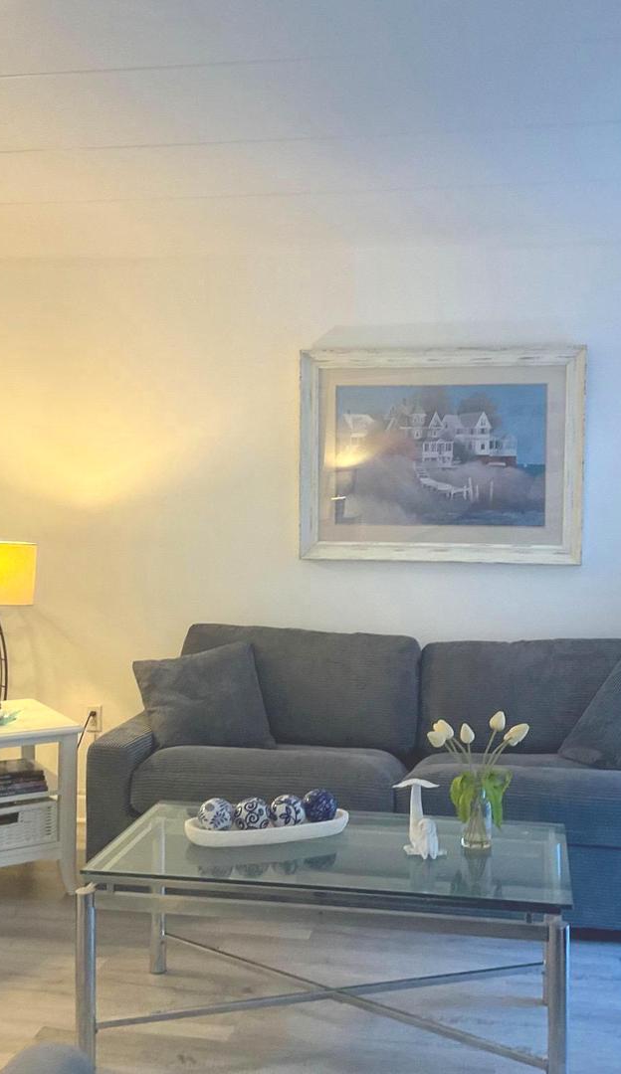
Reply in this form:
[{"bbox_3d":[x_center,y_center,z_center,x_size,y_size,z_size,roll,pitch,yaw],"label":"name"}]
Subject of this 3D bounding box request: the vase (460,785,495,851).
[{"bbox_3d":[0.458,0.767,3.307,0.089,0.164,0.089,1,3,11],"label":"vase"}]

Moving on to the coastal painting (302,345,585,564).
[{"bbox_3d":[0.526,-0.331,4.871,1.139,0.865,0.035,1,2,10],"label":"coastal painting"}]

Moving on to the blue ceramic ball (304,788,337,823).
[{"bbox_3d":[0.029,0.777,3.463,0.098,0.098,0.098,0,3,0],"label":"blue ceramic ball"}]

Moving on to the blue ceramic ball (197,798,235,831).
[{"bbox_3d":[-0.259,0.756,3.272,0.099,0.099,0.099,0,2,0],"label":"blue ceramic ball"}]

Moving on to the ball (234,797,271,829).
[{"bbox_3d":[-0.164,0.780,3.377,0.098,0.098,0.098,0,3,0],"label":"ball"}]

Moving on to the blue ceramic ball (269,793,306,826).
[{"bbox_3d":[-0.063,0.779,3.415,0.098,0.098,0.098,0,3,0],"label":"blue ceramic ball"}]

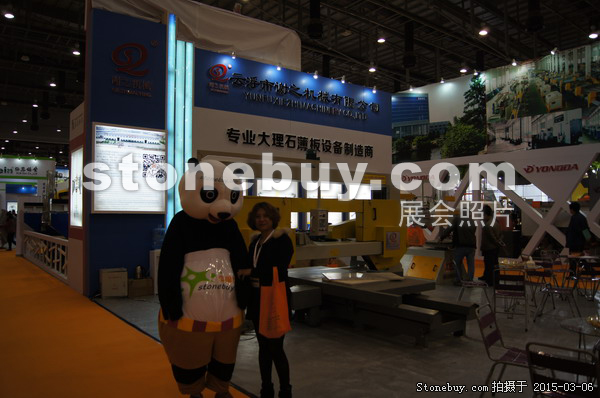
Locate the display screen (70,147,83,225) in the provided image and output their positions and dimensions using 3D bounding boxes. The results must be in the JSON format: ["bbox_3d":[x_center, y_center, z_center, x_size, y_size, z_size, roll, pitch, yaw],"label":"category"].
[{"bbox_3d":[-4.500,-0.218,9.158,0.100,1.559,1.152,1,-2,-37],"label":"display screen"}]

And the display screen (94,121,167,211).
[{"bbox_3d":[-3.301,-0.553,8.754,1.382,1.667,0.100,1,-2,-37],"label":"display screen"}]

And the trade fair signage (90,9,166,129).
[{"bbox_3d":[-3.260,-2.426,8.609,1.394,2.084,0.120,1,-2,-37],"label":"trade fair signage"}]

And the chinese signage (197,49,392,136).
[{"bbox_3d":[0.219,-2.521,11.468,6.251,1.248,0.120,1,-2,-37],"label":"chinese signage"}]

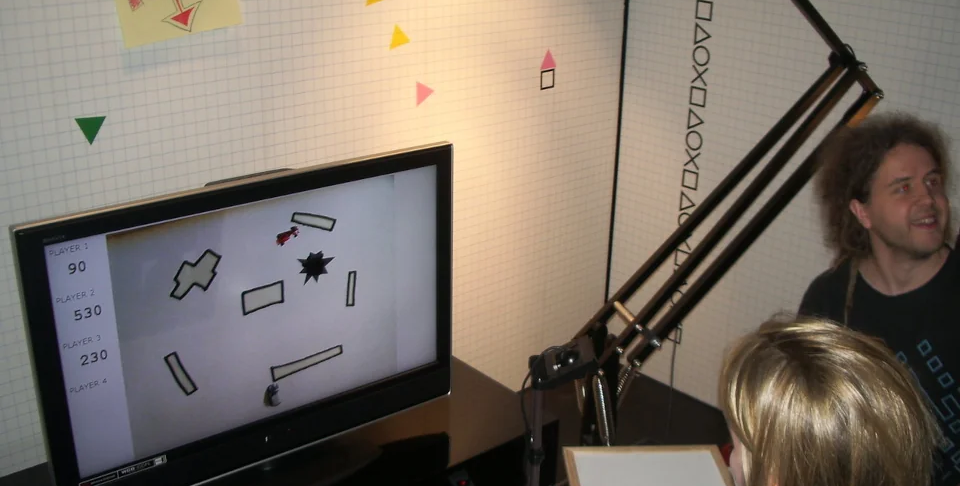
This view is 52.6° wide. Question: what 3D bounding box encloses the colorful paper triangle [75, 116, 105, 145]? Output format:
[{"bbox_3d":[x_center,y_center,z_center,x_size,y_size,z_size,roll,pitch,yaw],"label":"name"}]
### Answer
[{"bbox_3d":[-0.831,-0.238,2.076,0.070,0.062,0.005,-12,24,-40],"label":"colorful paper triangle"}]

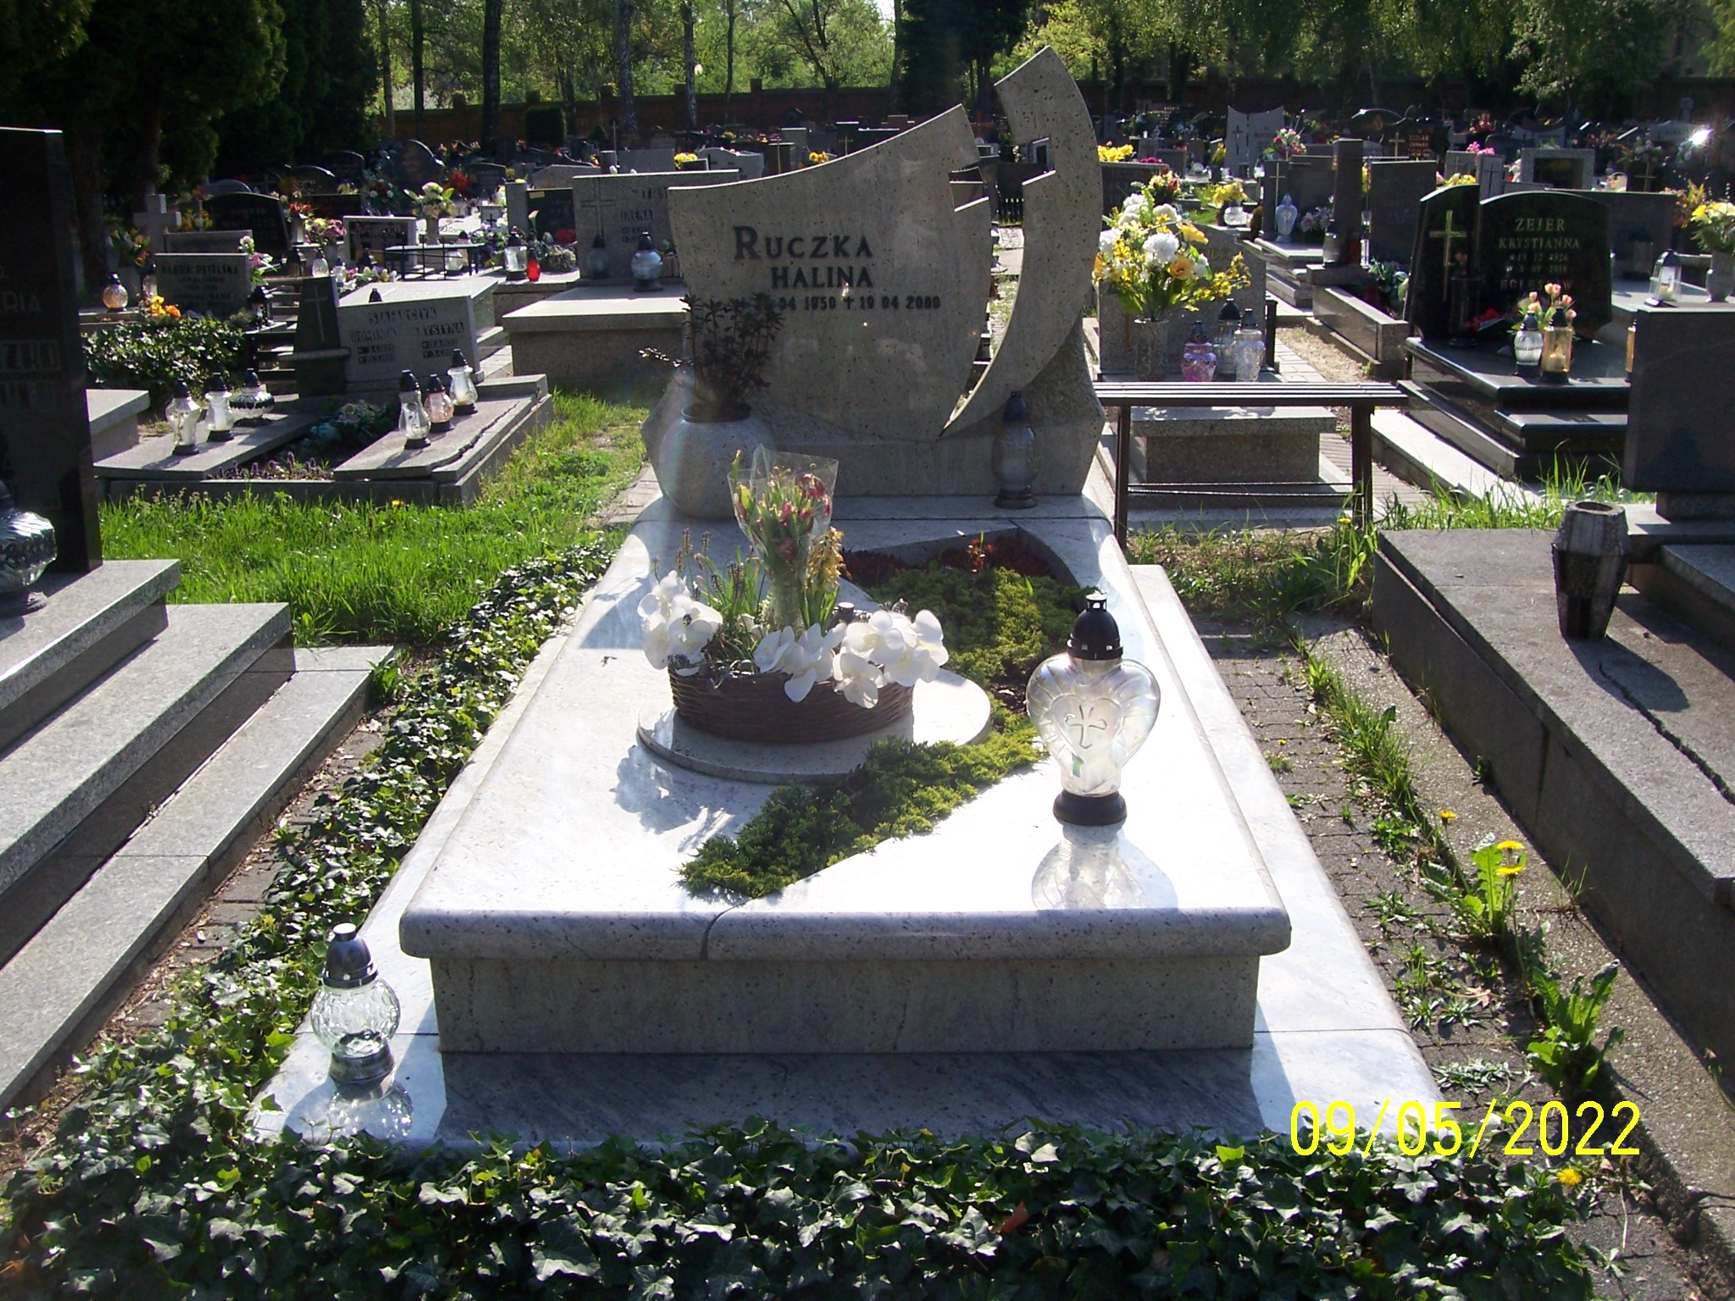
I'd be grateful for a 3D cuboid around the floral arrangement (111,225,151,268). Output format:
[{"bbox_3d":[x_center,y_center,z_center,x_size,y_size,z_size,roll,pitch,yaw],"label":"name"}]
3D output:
[{"bbox_3d":[-4.276,-2.339,9.887,0.230,0.250,0.210,-1,18,0],"label":"floral arrangement"}]

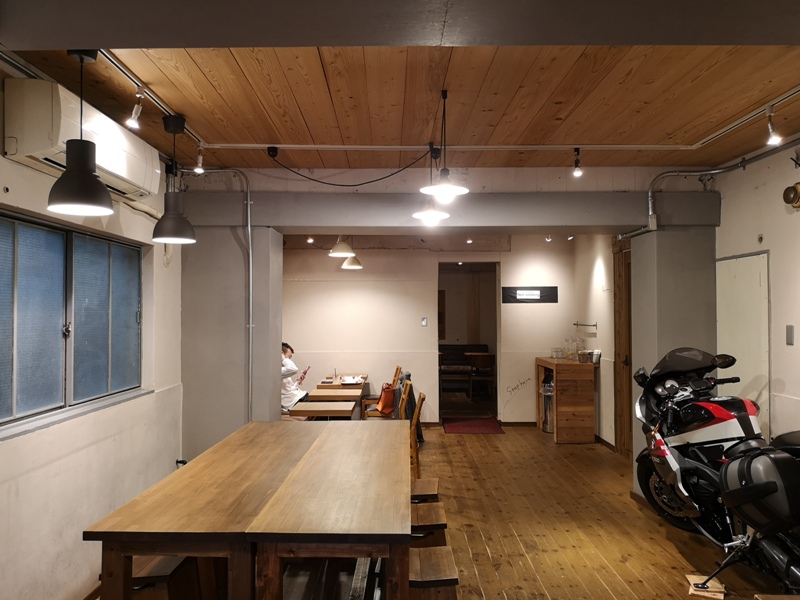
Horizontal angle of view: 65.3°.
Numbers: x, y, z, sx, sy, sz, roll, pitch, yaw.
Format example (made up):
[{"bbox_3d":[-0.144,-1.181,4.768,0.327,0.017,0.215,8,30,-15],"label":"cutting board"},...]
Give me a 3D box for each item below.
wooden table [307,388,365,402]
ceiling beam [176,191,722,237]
[{"bbox_3d":[-0.595,1.234,5.895,0.470,0.710,0.460,0,-1,-1],"label":"wooden table"},{"bbox_3d":[0.364,-0.656,4.773,3.899,0.267,0.517,0,-1,-1],"label":"ceiling beam"}]

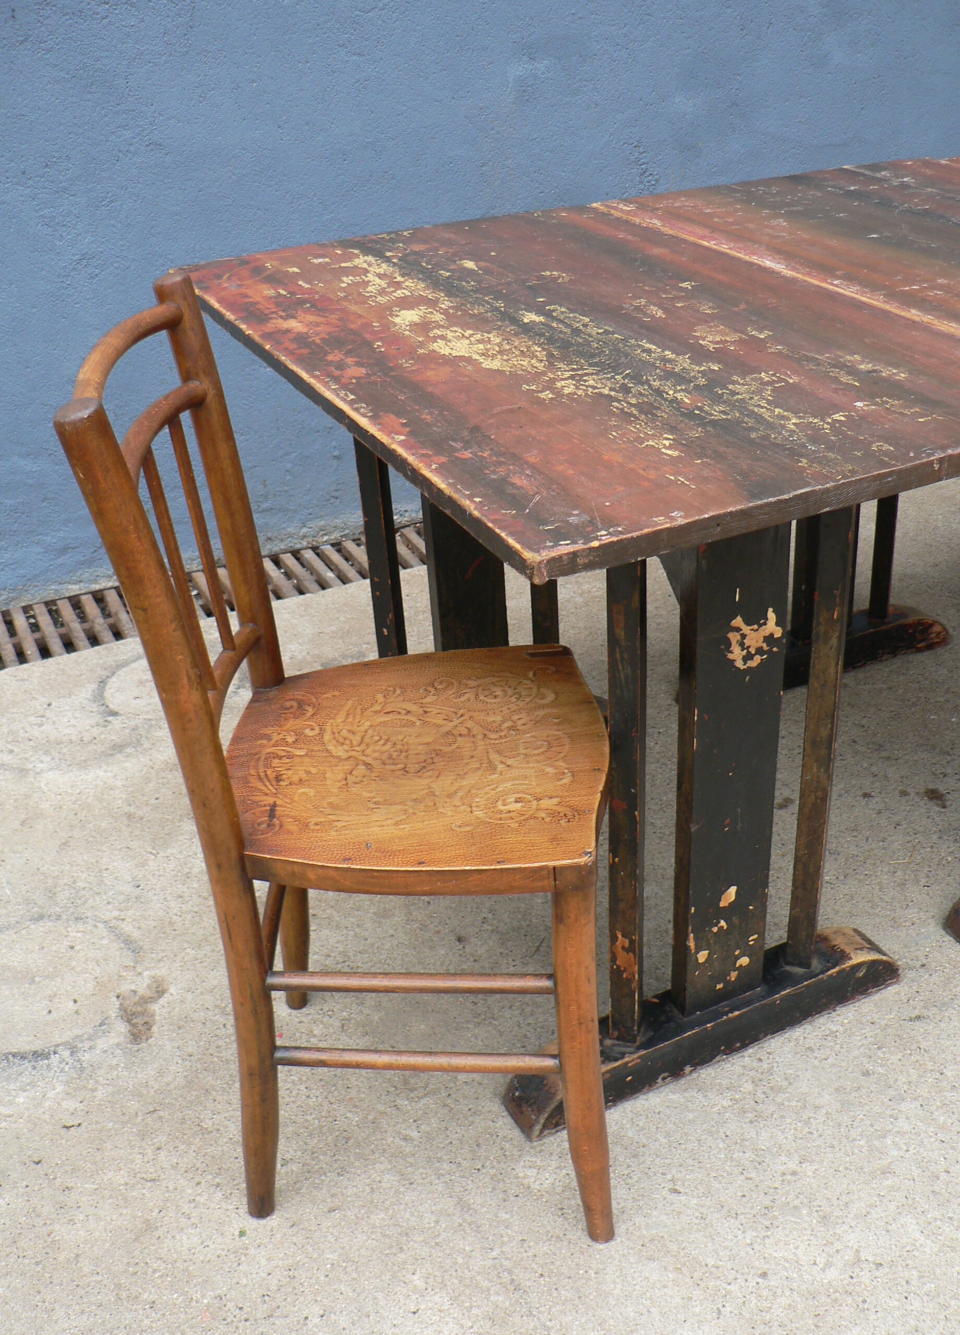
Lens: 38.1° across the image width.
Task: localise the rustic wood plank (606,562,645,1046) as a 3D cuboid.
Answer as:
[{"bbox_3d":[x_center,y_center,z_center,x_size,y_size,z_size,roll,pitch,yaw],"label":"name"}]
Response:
[{"bbox_3d":[0.145,0.117,1.375,0.029,0.664,0.027,9,32,21],"label":"rustic wood plank"}]

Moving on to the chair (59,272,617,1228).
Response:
[{"bbox_3d":[-0.093,0.098,1.342,0.445,0.880,0.419,-2,30,1],"label":"chair"}]

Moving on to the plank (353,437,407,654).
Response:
[{"bbox_3d":[-0.128,-0.149,1.865,0.029,0.664,0.027,9,32,21],"label":"plank"}]

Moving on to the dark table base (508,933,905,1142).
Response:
[{"bbox_3d":[0.269,0.402,1.598,0.508,0.064,0.065,-16,32,-21],"label":"dark table base"}]

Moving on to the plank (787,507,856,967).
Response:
[{"bbox_3d":[0.359,0.056,1.461,0.029,0.664,0.027,9,32,21],"label":"plank"}]

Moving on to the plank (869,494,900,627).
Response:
[{"bbox_3d":[0.651,-0.372,2.176,0.029,0.664,0.027,9,32,21],"label":"plank"}]

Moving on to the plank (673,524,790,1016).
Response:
[{"bbox_3d":[0.253,0.087,1.417,0.104,0.664,0.027,-16,32,-21],"label":"plank"}]

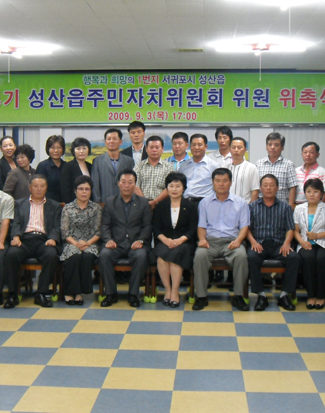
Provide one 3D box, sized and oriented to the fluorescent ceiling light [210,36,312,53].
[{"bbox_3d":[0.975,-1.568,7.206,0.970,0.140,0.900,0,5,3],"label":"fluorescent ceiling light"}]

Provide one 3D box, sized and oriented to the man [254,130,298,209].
[{"bbox_3d":[1.236,0.039,8.018,0.490,1.680,0.300,1,5,7],"label":"man"}]

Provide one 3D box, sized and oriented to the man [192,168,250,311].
[{"bbox_3d":[0.575,0.292,7.195,0.560,1.323,0.760,1,5,5],"label":"man"}]

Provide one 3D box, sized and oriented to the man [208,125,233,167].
[{"bbox_3d":[0.703,-0.038,8.396,0.470,1.771,0.300,0,5,2],"label":"man"}]

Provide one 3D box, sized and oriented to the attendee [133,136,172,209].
[{"bbox_3d":[-0.087,0.063,7.880,0.480,1.630,0.380,0,5,0],"label":"attendee"}]

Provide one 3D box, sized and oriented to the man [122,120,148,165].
[{"bbox_3d":[-0.318,-0.066,8.476,0.480,1.825,0.300,0,5,-4],"label":"man"}]

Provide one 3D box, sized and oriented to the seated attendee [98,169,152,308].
[{"bbox_3d":[-0.367,0.283,7.266,0.510,1.303,0.630,1,5,5],"label":"seated attendee"}]

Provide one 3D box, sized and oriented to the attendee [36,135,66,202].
[{"bbox_3d":[-1.182,0.047,7.996,0.440,1.635,0.320,-1,5,-14],"label":"attendee"}]

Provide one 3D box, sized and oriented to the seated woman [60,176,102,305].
[{"bbox_3d":[-0.801,0.307,7.280,0.430,1.235,0.650,0,5,-5],"label":"seated woman"}]

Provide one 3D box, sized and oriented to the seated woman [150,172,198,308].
[{"bbox_3d":[0.118,0.303,7.283,0.470,1.264,0.620,1,5,6],"label":"seated woman"}]

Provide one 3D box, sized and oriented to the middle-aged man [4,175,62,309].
[{"bbox_3d":[-1.275,0.311,7.289,0.510,1.239,0.660,0,5,3],"label":"middle-aged man"}]

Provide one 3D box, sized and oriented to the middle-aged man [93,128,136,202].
[{"bbox_3d":[-0.523,0.020,7.953,0.500,1.700,0.330,0,5,-5],"label":"middle-aged man"}]

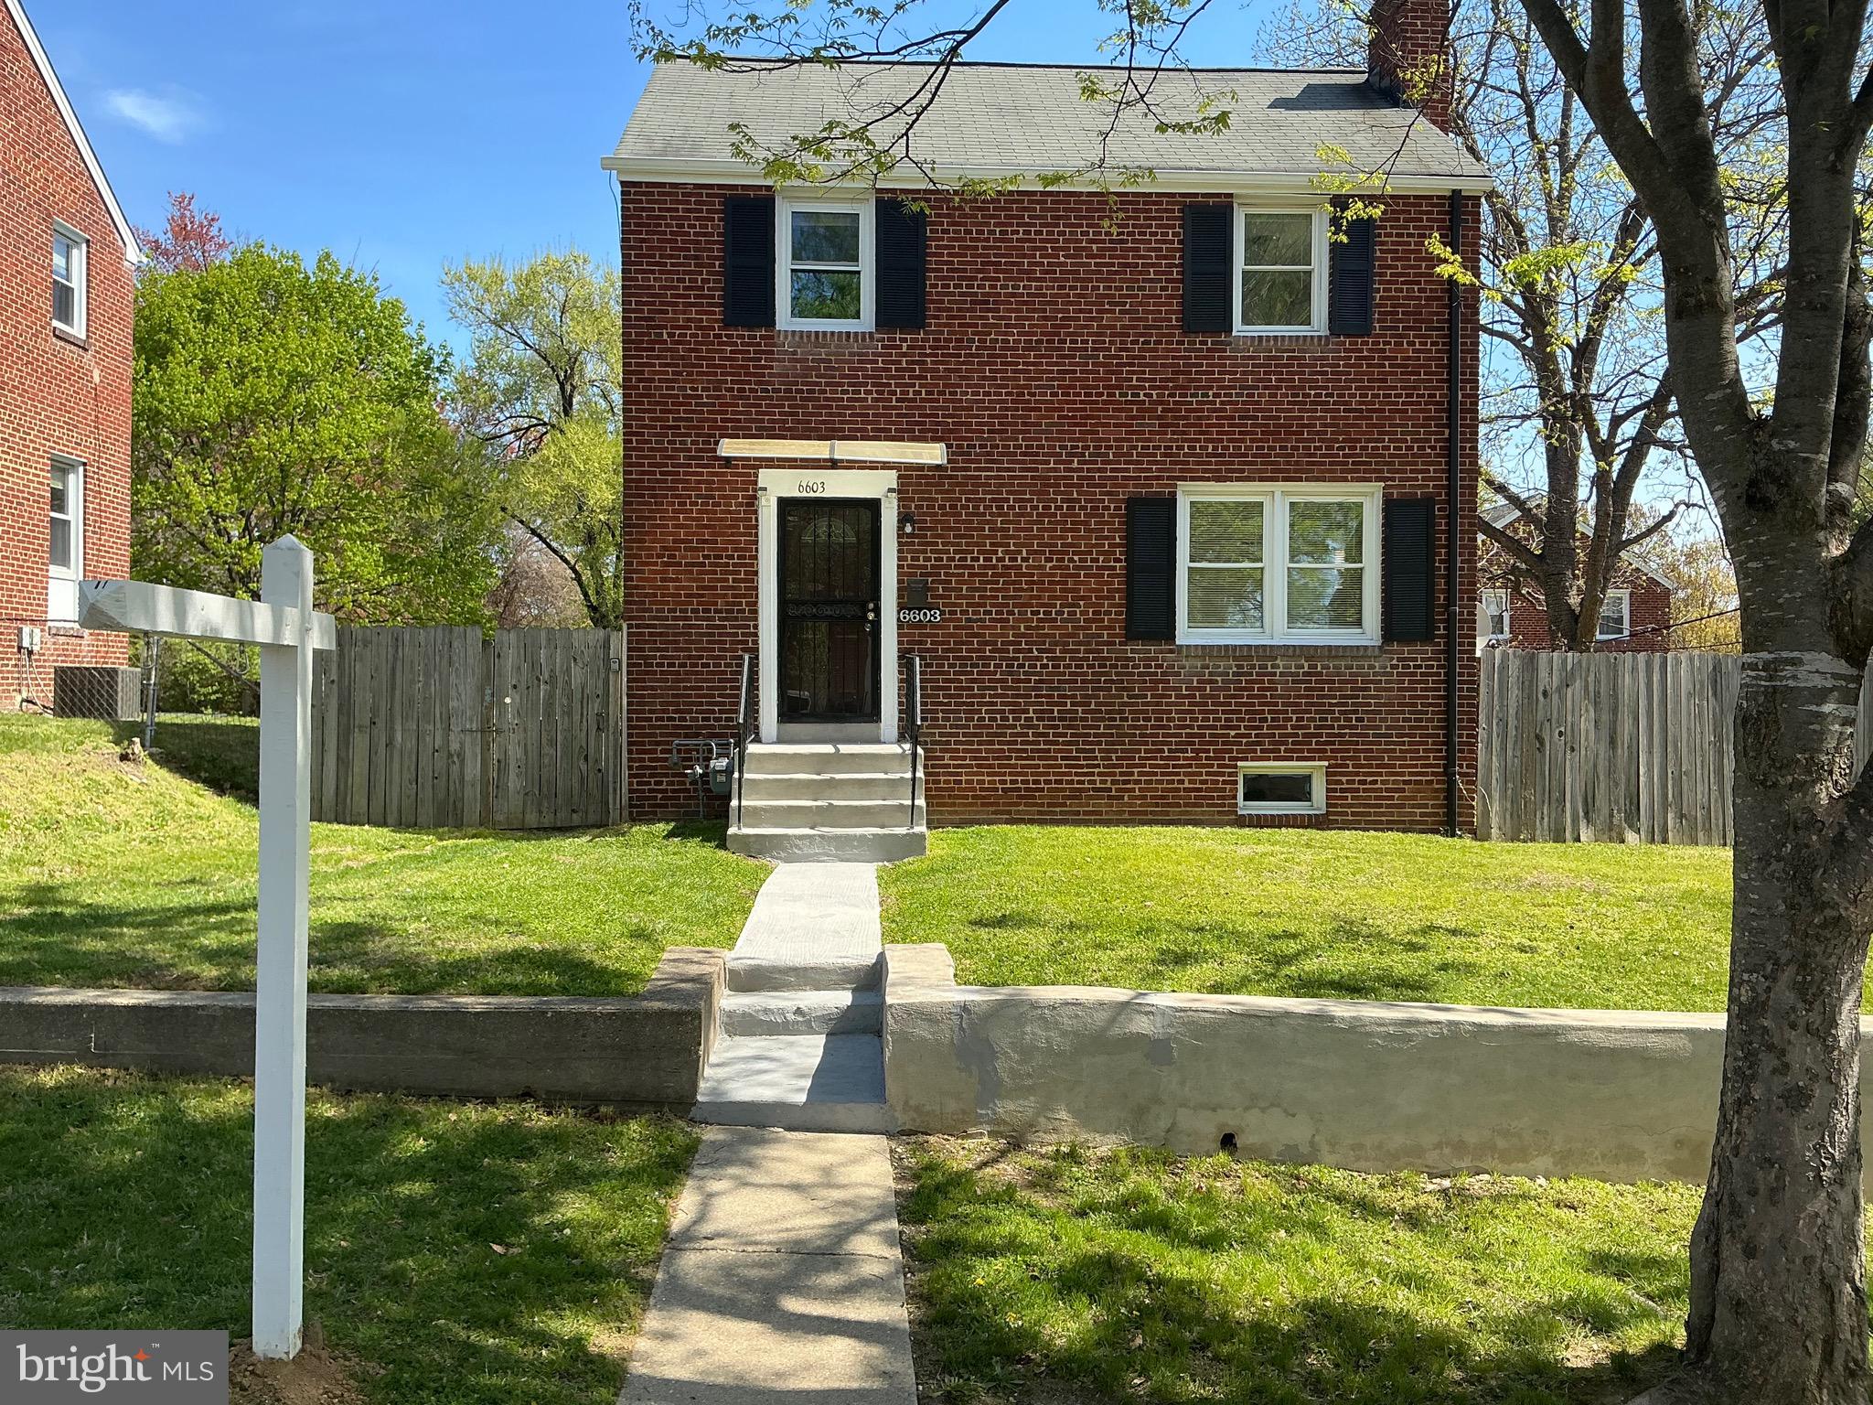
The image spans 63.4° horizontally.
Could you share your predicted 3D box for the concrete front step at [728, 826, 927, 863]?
[{"bbox_3d":[-0.826,1.092,11.543,1.505,0.215,0.280,0,1,-3],"label":"concrete front step"}]

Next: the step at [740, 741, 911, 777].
[{"bbox_3d":[-0.880,0.487,12.677,1.505,0.185,1.050,0,1,-3],"label":"step"}]

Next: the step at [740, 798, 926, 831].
[{"bbox_3d":[-0.837,0.881,11.787,1.505,0.190,0.270,0,1,-3],"label":"step"}]

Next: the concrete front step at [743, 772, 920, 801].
[{"bbox_3d":[-0.850,0.690,12.037,1.505,0.187,0.270,0,1,-3],"label":"concrete front step"}]

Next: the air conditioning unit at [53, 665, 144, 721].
[{"bbox_3d":[-9.588,-0.103,17.375,0.700,0.600,0.600,0,1,-3],"label":"air conditioning unit"}]

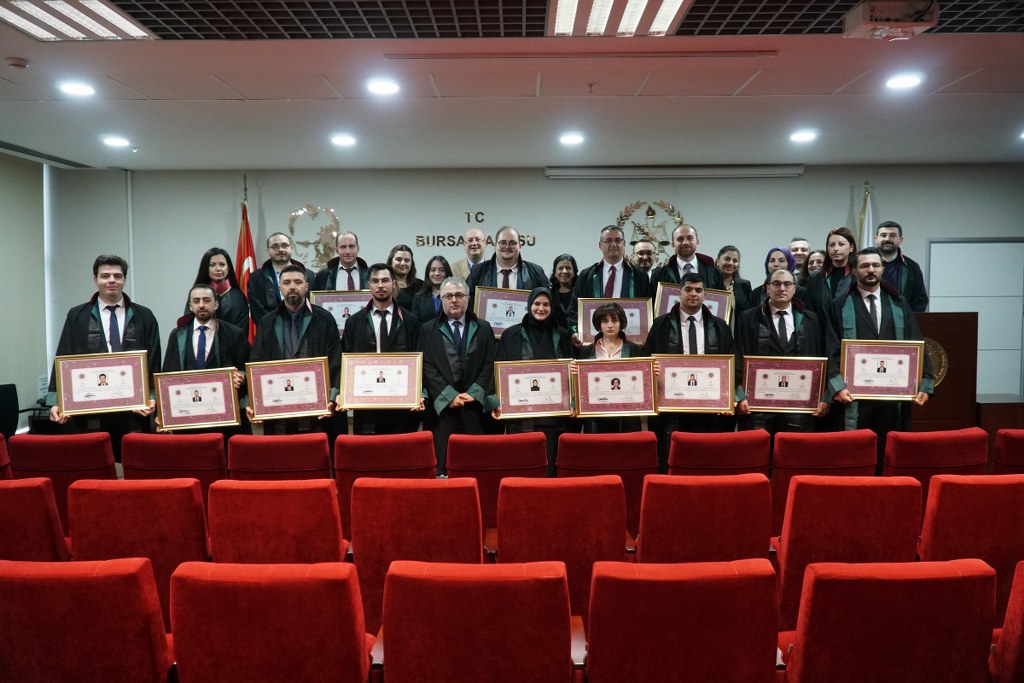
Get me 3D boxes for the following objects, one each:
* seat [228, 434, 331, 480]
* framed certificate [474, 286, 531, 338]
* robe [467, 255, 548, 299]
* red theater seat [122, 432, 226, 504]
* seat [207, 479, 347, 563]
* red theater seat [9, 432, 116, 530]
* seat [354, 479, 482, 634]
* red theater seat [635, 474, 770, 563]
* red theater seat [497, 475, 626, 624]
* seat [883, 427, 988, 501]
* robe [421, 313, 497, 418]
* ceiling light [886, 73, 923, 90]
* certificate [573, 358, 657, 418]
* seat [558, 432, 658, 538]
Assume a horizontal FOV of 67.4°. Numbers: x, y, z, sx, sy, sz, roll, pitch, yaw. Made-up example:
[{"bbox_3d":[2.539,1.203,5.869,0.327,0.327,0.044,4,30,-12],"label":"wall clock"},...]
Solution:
[{"bbox_3d":[-1.171,0.935,4.179,0.560,0.940,0.600,0,3,0],"label":"seat"},{"bbox_3d":[0.003,-0.179,4.970,0.490,0.335,0.030,3,-1,1],"label":"framed certificate"},{"bbox_3d":[-0.029,-0.078,5.333,0.620,1.060,0.380,0,4,0],"label":"robe"},{"bbox_3d":[-1.705,0.903,4.144,0.530,0.910,0.600,0,4,1],"label":"red theater seat"},{"bbox_3d":[-0.912,0.979,3.304,0.560,0.920,0.580,0,4,1],"label":"seat"},{"bbox_3d":[-2.260,0.907,4.152,0.530,0.910,0.600,0,4,1],"label":"red theater seat"},{"bbox_3d":[-0.356,0.956,3.204,0.530,0.910,0.600,0,4,1],"label":"seat"},{"bbox_3d":[0.750,0.955,3.304,0.560,0.920,0.580,0,4,1],"label":"red theater seat"},{"bbox_3d":[0.196,0.976,3.250,0.560,0.940,0.600,0,3,0],"label":"red theater seat"},{"bbox_3d":[2.107,0.877,4.092,0.530,0.910,0.600,0,4,1],"label":"seat"},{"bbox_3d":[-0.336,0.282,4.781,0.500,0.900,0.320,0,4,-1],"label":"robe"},{"bbox_3d":[2.255,-1.501,4.412,0.190,0.040,0.190,0,4,1],"label":"ceiling light"},{"bbox_3d":[0.652,0.287,4.780,0.510,0.360,0.030,-2,3,0],"label":"certificate"},{"bbox_3d":[0.475,0.895,4.114,0.530,0.910,0.600,0,4,1],"label":"seat"}]

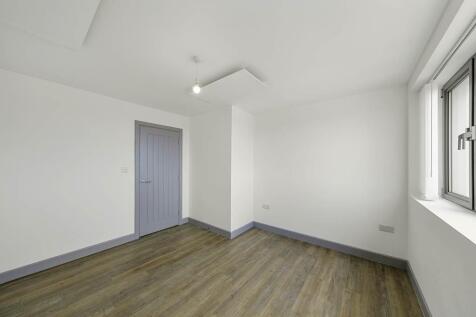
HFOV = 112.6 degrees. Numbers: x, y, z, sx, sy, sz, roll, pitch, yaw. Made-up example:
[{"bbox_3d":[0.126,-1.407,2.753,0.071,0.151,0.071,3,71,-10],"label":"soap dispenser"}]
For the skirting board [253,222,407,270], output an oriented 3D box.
[{"bbox_3d":[1.223,1.348,2.647,2.252,0.121,0.022,-1,-2,38],"label":"skirting board"}]

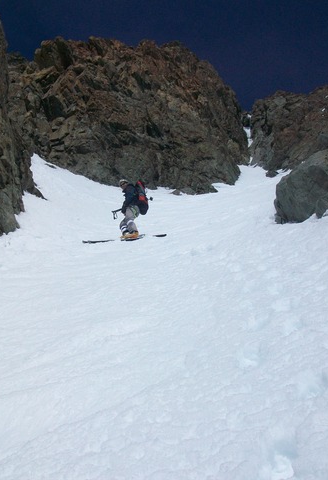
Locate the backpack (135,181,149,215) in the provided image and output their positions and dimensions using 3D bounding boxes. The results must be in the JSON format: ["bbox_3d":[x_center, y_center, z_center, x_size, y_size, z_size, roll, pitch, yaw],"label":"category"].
[{"bbox_3d":[-0.495,-0.935,13.020,0.270,0.660,0.330,-2,-19,-27],"label":"backpack"}]

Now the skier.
[{"bbox_3d":[-0.747,-0.660,12.800,0.580,1.360,0.580,10,-24,-23],"label":"skier"}]

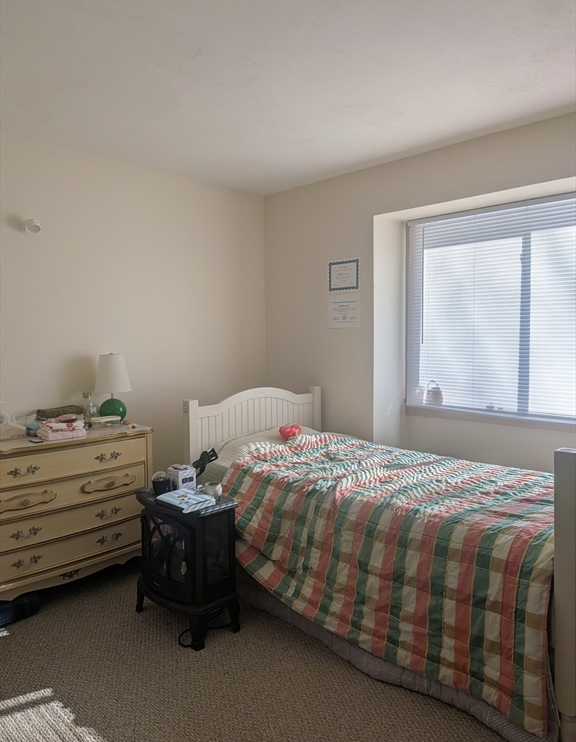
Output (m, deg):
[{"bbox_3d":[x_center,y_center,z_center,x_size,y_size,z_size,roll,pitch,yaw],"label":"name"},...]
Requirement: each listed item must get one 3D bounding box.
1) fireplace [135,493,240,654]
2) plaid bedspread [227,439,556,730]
[{"bbox_3d":[-0.505,0.926,2.599,0.510,0.610,0.300,3,6,44],"label":"fireplace"},{"bbox_3d":[0.578,0.787,2.617,1.650,0.640,1.050,3,6,44],"label":"plaid bedspread"}]

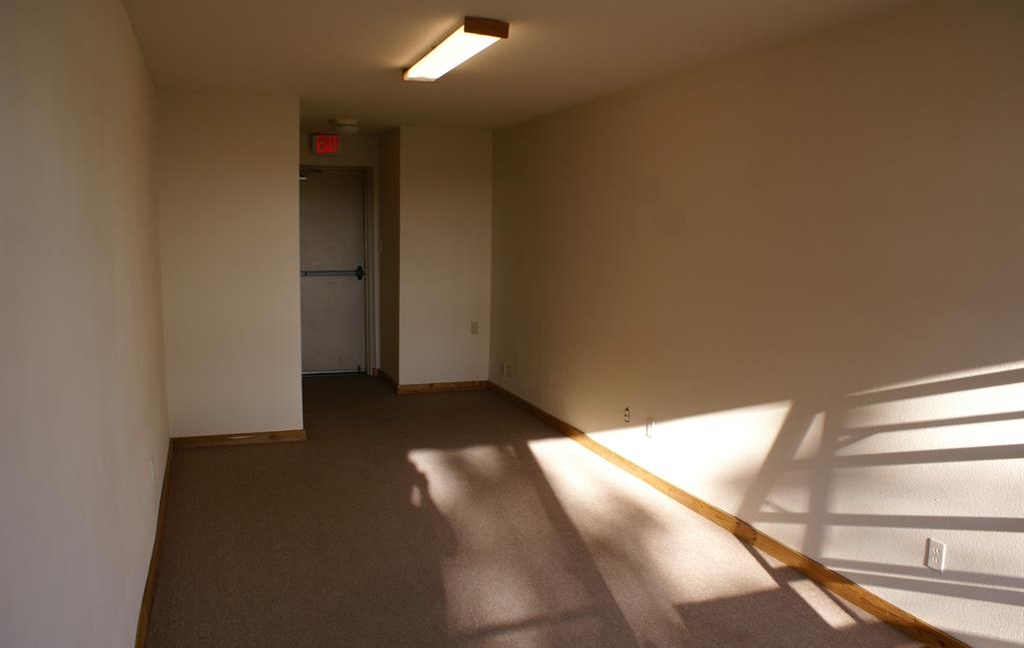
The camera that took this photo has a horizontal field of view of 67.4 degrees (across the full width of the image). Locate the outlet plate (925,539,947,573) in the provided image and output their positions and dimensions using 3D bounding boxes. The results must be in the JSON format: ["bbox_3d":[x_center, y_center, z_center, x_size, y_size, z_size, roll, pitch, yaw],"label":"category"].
[{"bbox_3d":[1.604,0.874,2.894,0.008,0.115,0.070,-2,8,-21],"label":"outlet plate"}]

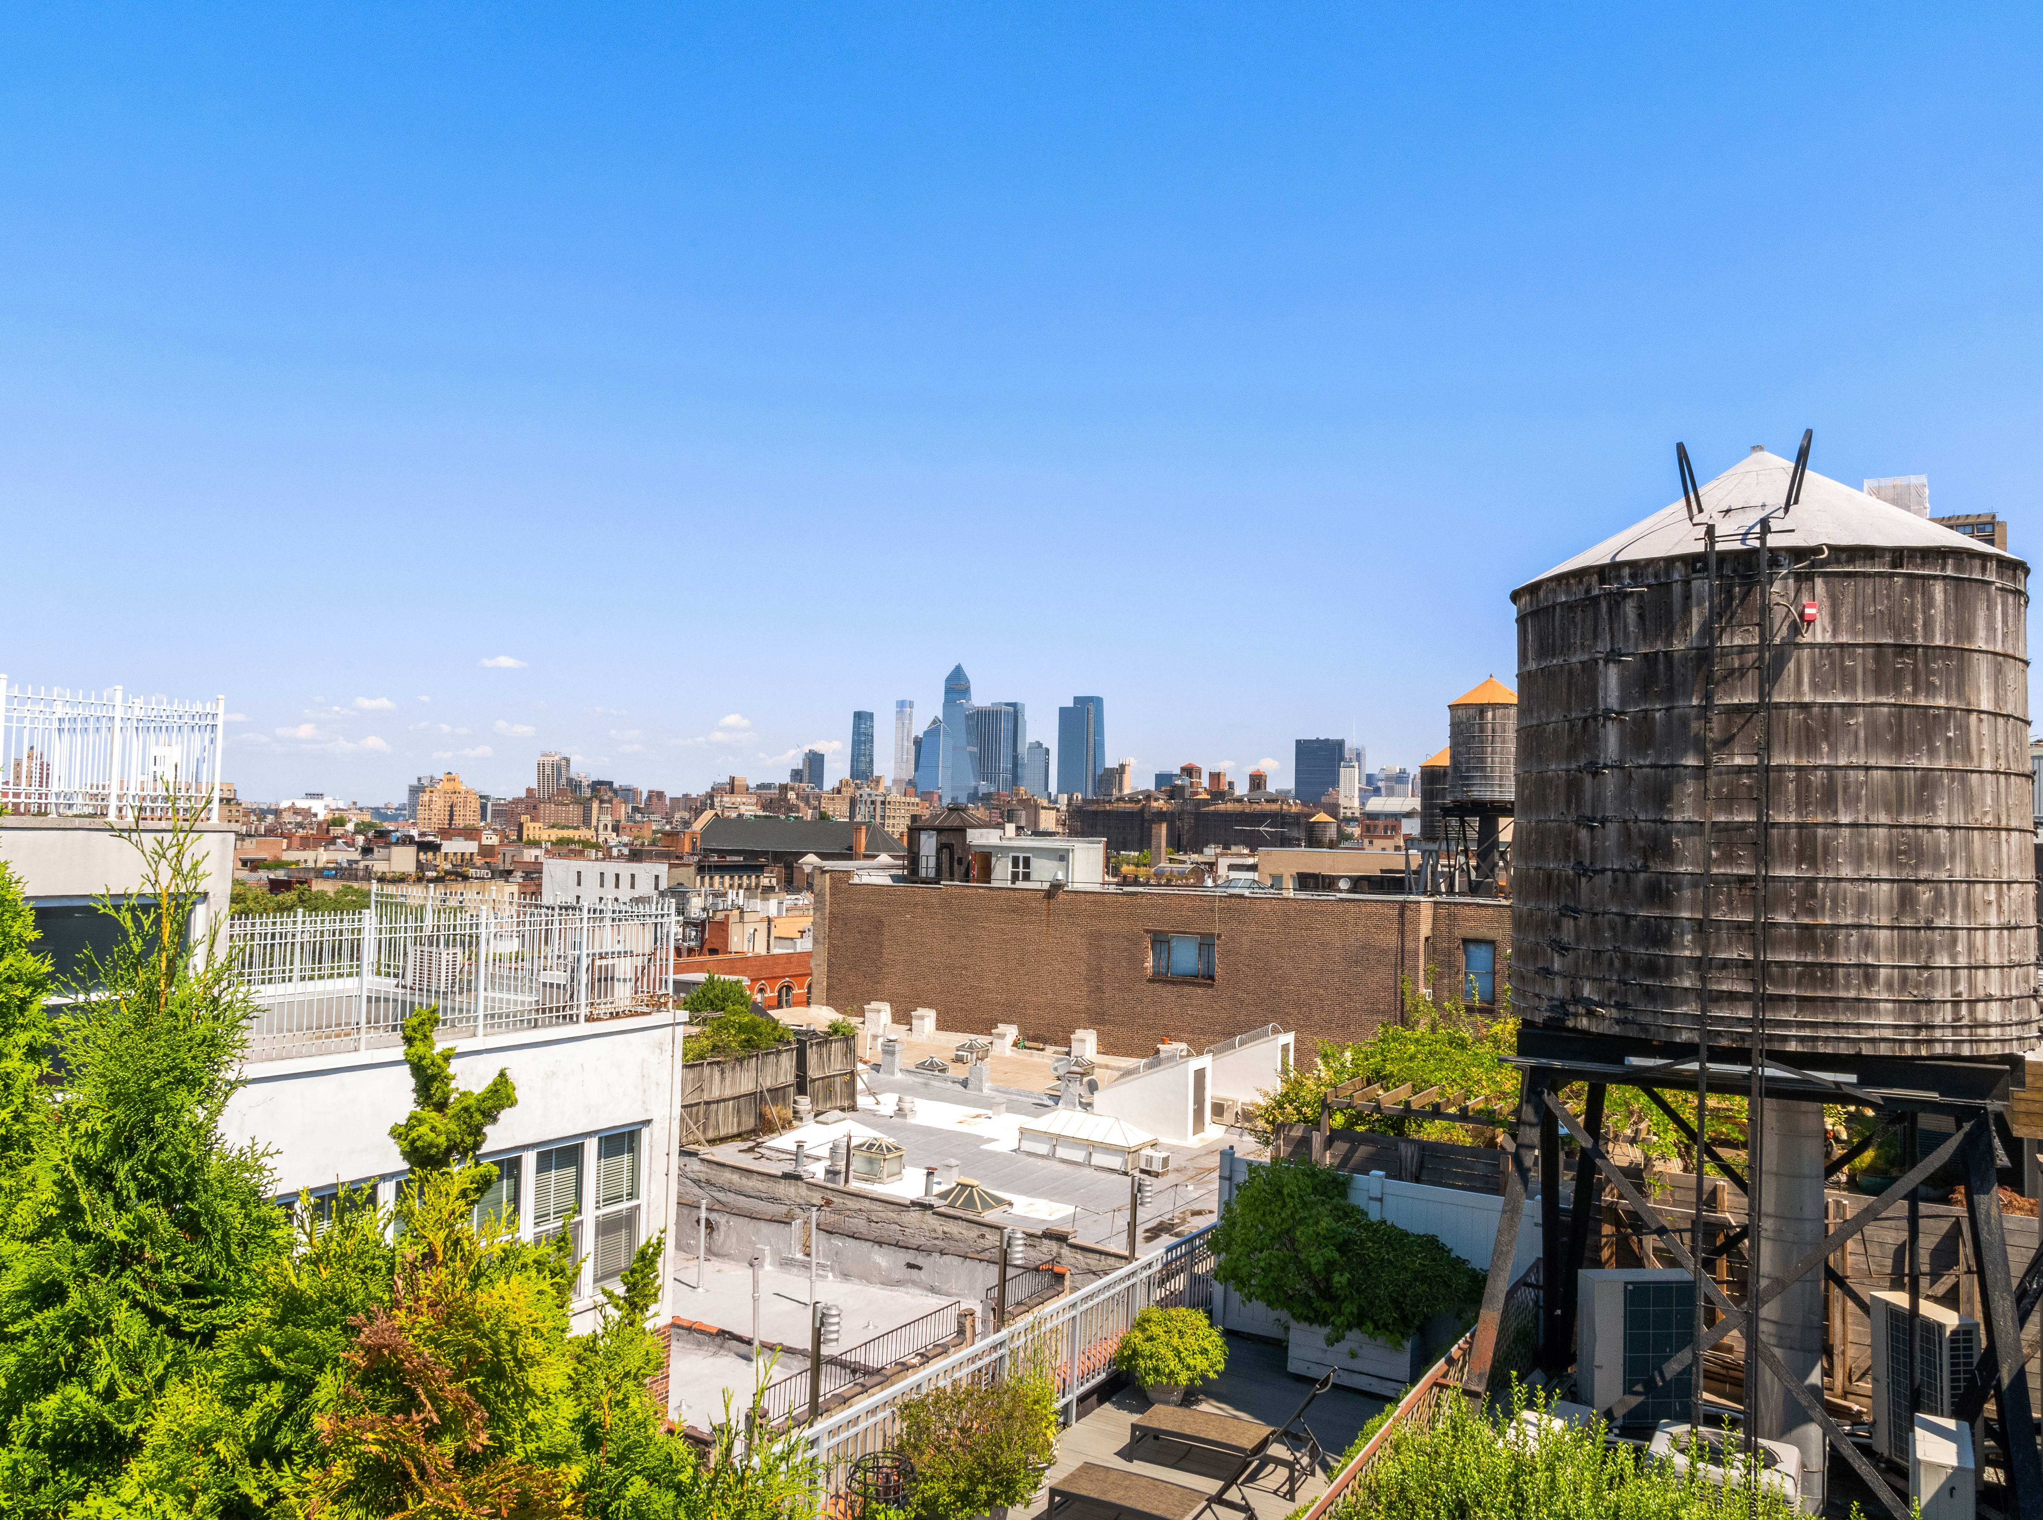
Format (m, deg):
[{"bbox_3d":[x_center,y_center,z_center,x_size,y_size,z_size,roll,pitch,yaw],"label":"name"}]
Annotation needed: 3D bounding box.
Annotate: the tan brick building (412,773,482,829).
[{"bbox_3d":[-357.337,37.270,943.659,37.000,58.000,32.000,3,-3,-22],"label":"tan brick building"}]

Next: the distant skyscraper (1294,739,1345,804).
[{"bbox_3d":[575.238,71.408,2939.775,88.000,226.000,45.000,0,-3,25],"label":"distant skyscraper"}]

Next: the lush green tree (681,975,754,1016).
[{"bbox_3d":[-10.590,8.265,53.000,2.400,1.800,2.300,1,-3,0],"label":"lush green tree"}]

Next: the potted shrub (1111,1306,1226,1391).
[{"bbox_3d":[1.387,5.611,14.350,1.030,0.840,1.030,1,-3,0],"label":"potted shrub"}]

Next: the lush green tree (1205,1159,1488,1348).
[{"bbox_3d":[3.215,4.937,15.200,2.800,1.600,1.500,0,-3,31],"label":"lush green tree"}]

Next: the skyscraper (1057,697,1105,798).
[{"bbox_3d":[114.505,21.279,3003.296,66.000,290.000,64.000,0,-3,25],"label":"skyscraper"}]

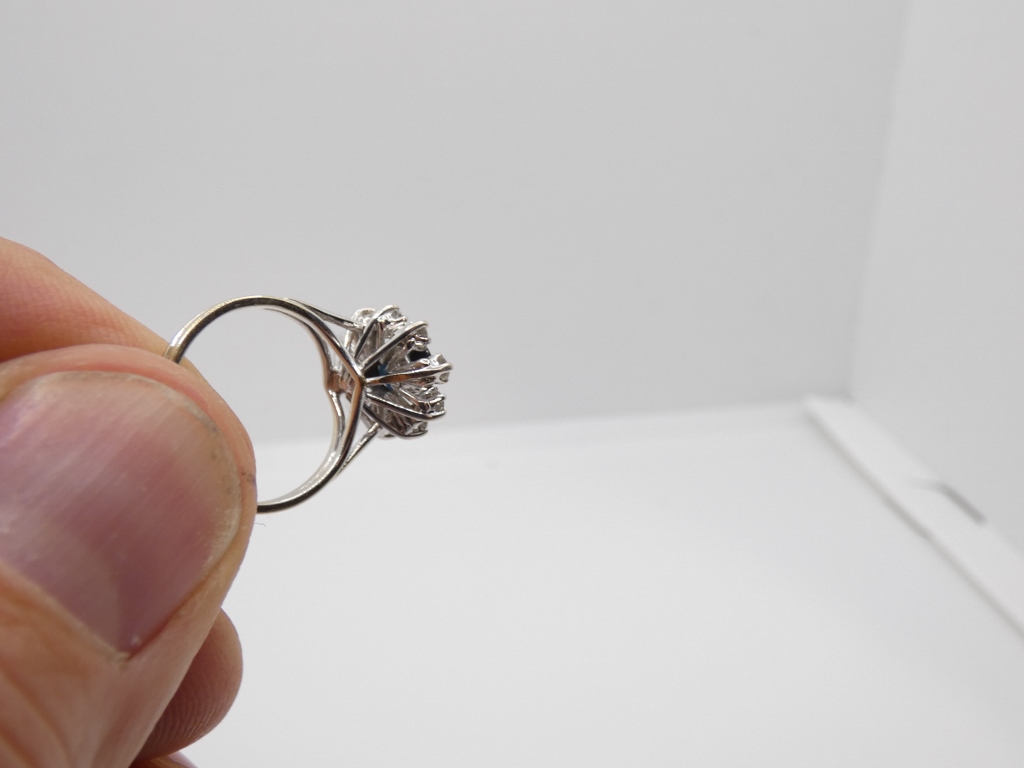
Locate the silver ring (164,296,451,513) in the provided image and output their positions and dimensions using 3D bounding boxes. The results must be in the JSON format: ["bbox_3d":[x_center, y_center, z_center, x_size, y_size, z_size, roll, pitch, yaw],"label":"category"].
[{"bbox_3d":[-0.020,0.001,0.074,0.014,0.019,0.025,2,14,45],"label":"silver ring"}]

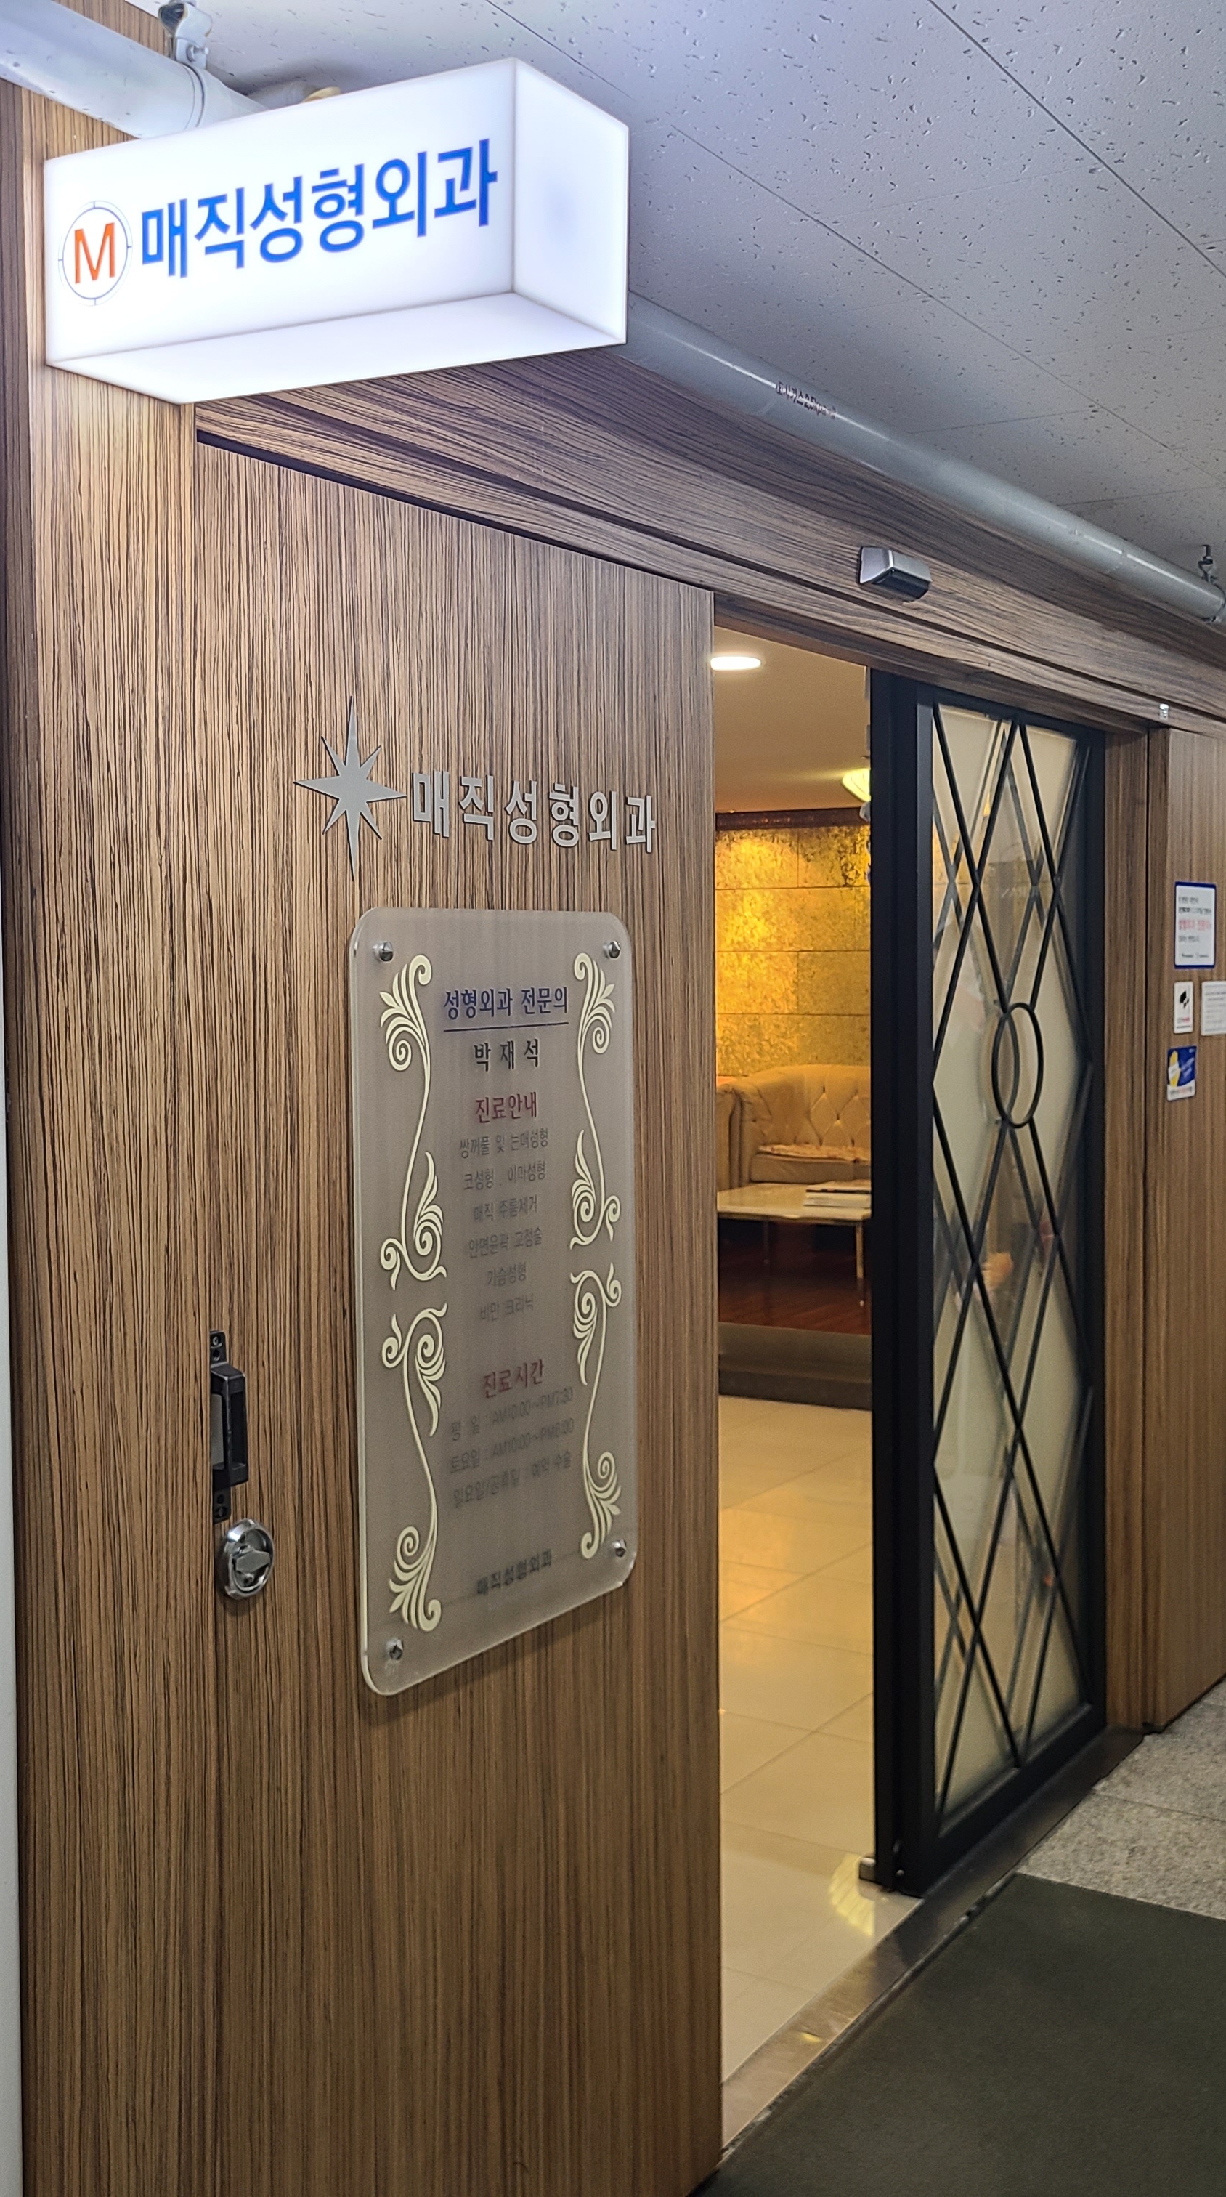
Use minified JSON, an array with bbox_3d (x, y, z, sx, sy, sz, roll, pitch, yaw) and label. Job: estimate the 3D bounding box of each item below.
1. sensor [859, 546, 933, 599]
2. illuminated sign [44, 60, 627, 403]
[{"bbox_3d":[0.400,-0.726,3.053,0.047,0.055,0.170,2,5,31],"label":"sensor"},{"bbox_3d":[-0.210,-0.627,1.627,0.425,0.150,0.148,4,6,31],"label":"illuminated sign"}]

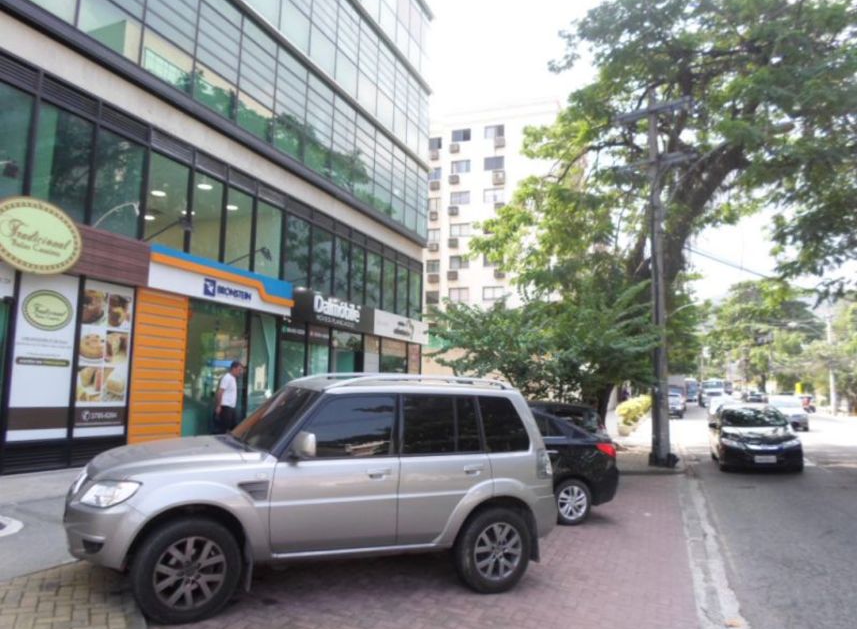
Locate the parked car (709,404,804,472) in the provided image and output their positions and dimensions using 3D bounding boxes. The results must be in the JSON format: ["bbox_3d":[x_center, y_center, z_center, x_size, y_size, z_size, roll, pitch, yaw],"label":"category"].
[{"bbox_3d":[8.339,3.028,15.967,1.740,1.480,4.430,-2,-8,23],"label":"parked car"}]

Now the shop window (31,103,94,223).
[{"bbox_3d":[-6.061,-2.504,10.300,0.100,1.749,1.040,-2,-8,23],"label":"shop window"}]

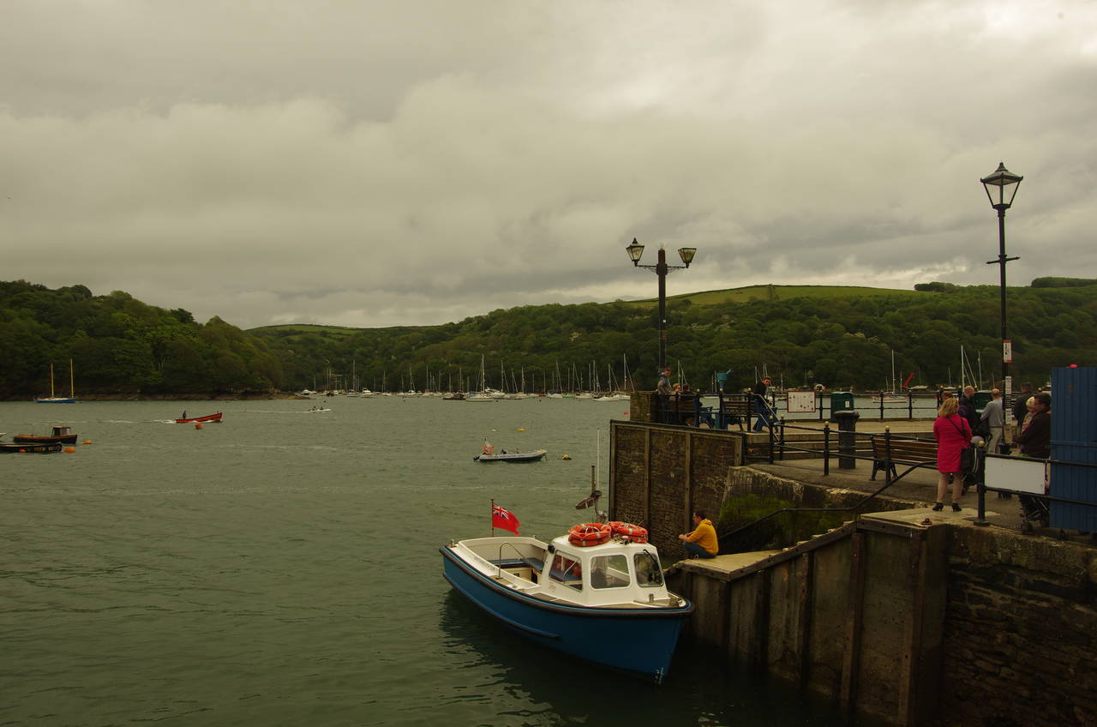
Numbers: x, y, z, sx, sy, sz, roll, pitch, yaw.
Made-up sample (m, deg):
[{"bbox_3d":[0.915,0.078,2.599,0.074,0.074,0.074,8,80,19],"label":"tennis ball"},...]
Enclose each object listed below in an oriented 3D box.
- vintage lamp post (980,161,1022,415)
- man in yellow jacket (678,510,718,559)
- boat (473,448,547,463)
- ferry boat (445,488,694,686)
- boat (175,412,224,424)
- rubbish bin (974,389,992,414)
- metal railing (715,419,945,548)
[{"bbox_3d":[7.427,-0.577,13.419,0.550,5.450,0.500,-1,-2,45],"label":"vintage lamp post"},{"bbox_3d":[2.696,3.121,14.725,0.720,0.950,0.500,0,-2,18],"label":"man in yellow jacket"},{"bbox_3d":[-2.171,5.301,47.689,4.200,0.800,1.700,0,-1,-5],"label":"boat"},{"bbox_3d":[0.422,3.723,15.337,2.500,2.500,7.200,1,-2,-29],"label":"ferry boat"},{"bbox_3d":[-40.646,6.349,95.318,5.600,1.200,1.800,0,-1,-6],"label":"boat"},{"bbox_3d":[15.391,1.468,28.972,0.700,1.000,0.650,0,-1,9],"label":"rubbish bin"},{"bbox_3d":[5.244,2.291,15.262,1.600,2.100,4.900,1,-2,-25],"label":"metal railing"}]

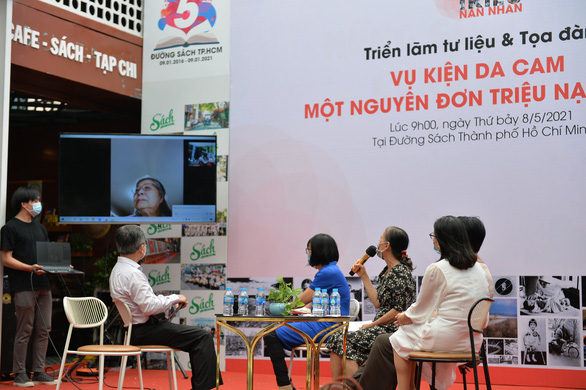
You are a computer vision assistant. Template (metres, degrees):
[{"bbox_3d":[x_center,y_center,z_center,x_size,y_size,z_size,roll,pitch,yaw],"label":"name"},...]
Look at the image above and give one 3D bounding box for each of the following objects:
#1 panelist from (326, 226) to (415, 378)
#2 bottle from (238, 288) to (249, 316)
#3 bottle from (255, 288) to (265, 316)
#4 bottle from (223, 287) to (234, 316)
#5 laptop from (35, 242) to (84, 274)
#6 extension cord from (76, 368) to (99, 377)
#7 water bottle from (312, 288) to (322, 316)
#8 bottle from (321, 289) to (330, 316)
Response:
[{"bbox_3d":[0.507,0.824,7.400,0.640,1.230,0.480,2,-6,-20],"label":"panelist"},{"bbox_3d":[-0.311,0.678,7.180,0.063,0.176,0.063,0,-5,6],"label":"bottle"},{"bbox_3d":[-0.202,0.680,7.200,0.063,0.176,0.063,0,-5,6],"label":"bottle"},{"bbox_3d":[-0.397,0.665,7.070,0.063,0.176,0.063,0,-5,6],"label":"bottle"},{"bbox_3d":[-1.952,0.526,9.500,0.335,0.220,0.260,6,2,-39],"label":"laptop"},{"bbox_3d":[-2.002,1.741,11.150,0.240,0.070,0.140,1,-5,-9],"label":"extension cord"},{"bbox_3d":[0.157,0.666,7.050,0.063,0.176,0.063,0,-5,6],"label":"water bottle"},{"bbox_3d":[0.207,0.686,7.250,0.063,0.176,0.063,0,-5,6],"label":"bottle"}]

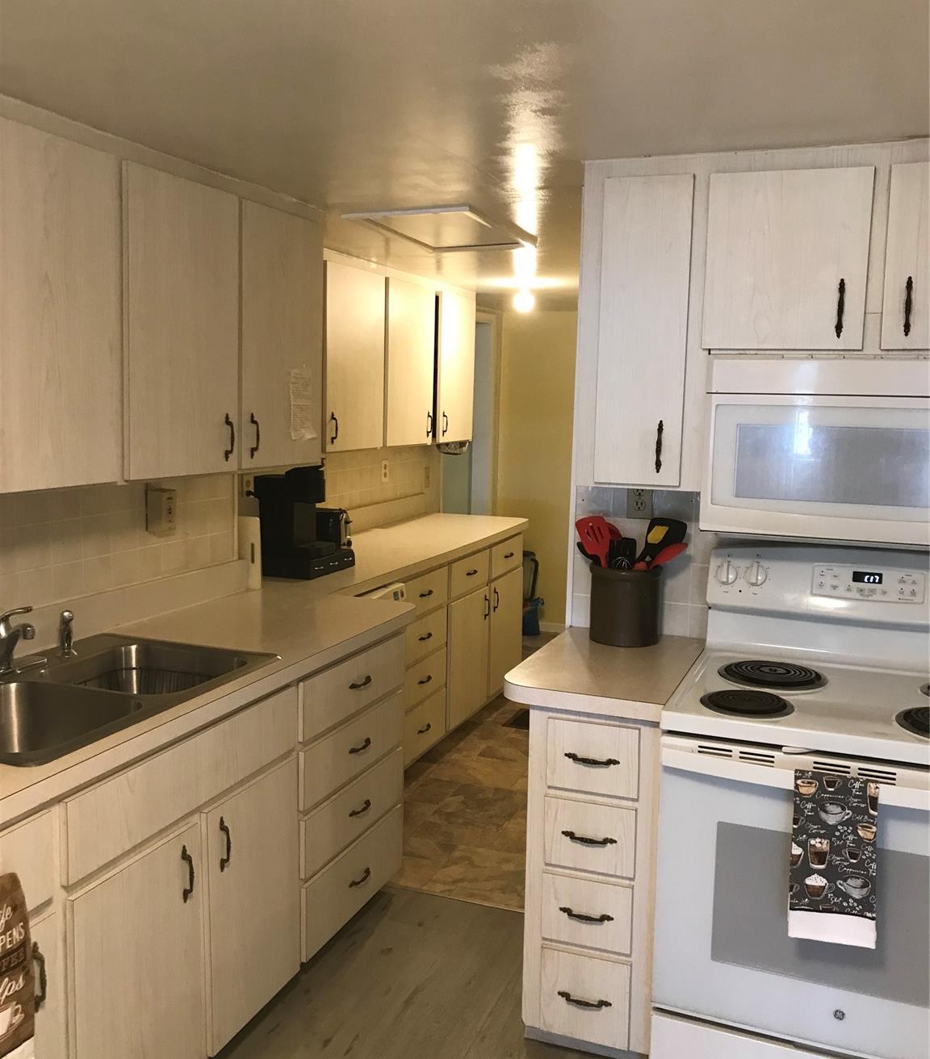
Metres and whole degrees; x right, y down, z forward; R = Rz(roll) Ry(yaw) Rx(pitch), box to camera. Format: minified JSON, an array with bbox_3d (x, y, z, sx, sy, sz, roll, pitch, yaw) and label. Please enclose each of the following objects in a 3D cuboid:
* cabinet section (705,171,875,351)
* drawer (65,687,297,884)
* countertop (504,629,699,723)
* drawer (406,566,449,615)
[{"bbox_3d":[0.778,-0.622,2.393,0.350,0.391,0.323,4,9,22],"label":"cabinet section"},{"bbox_3d":[-0.754,0.498,2.205,0.430,0.160,0.785,4,8,21],"label":"drawer"},{"bbox_3d":[0.370,0.346,2.521,0.390,0.041,0.652,4,8,21],"label":"countertop"},{"bbox_3d":[-0.354,0.241,4.233,0.450,0.157,0.445,4,8,21],"label":"drawer"}]

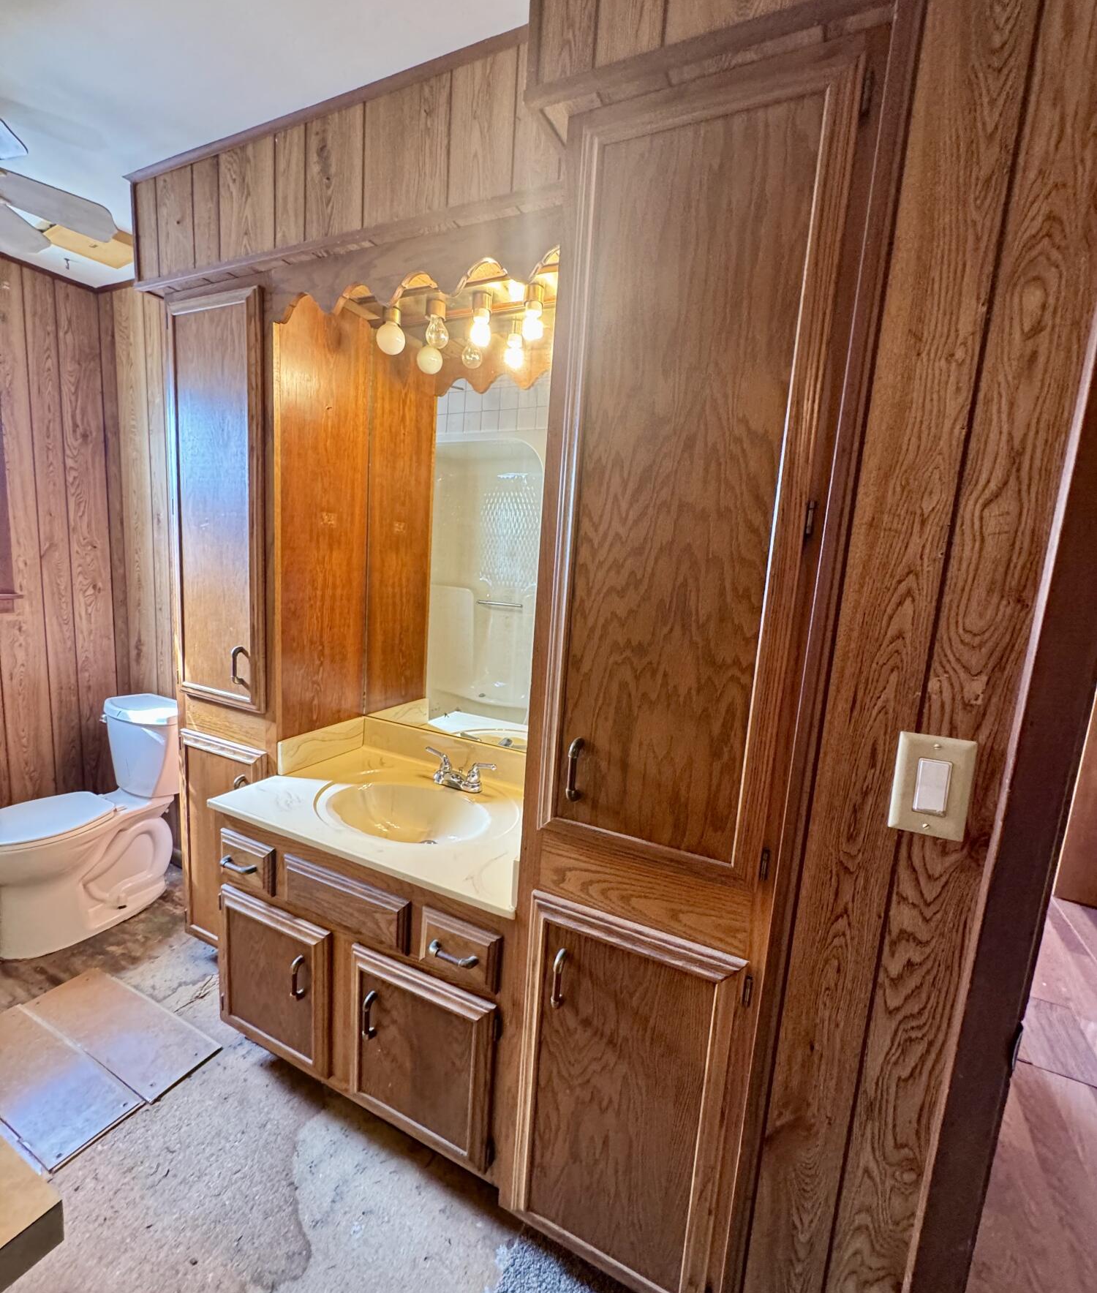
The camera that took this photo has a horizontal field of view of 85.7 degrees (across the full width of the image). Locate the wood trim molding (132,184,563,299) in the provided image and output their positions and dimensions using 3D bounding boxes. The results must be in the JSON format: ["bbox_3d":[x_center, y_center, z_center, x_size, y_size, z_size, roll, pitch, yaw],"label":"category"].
[{"bbox_3d":[-0.555,-0.936,1.396,1.392,0.039,0.034,8,10,25],"label":"wood trim molding"}]

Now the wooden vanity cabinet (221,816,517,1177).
[{"bbox_3d":[-0.355,0.750,1.621,0.876,0.626,0.587,8,10,25],"label":"wooden vanity cabinet"}]

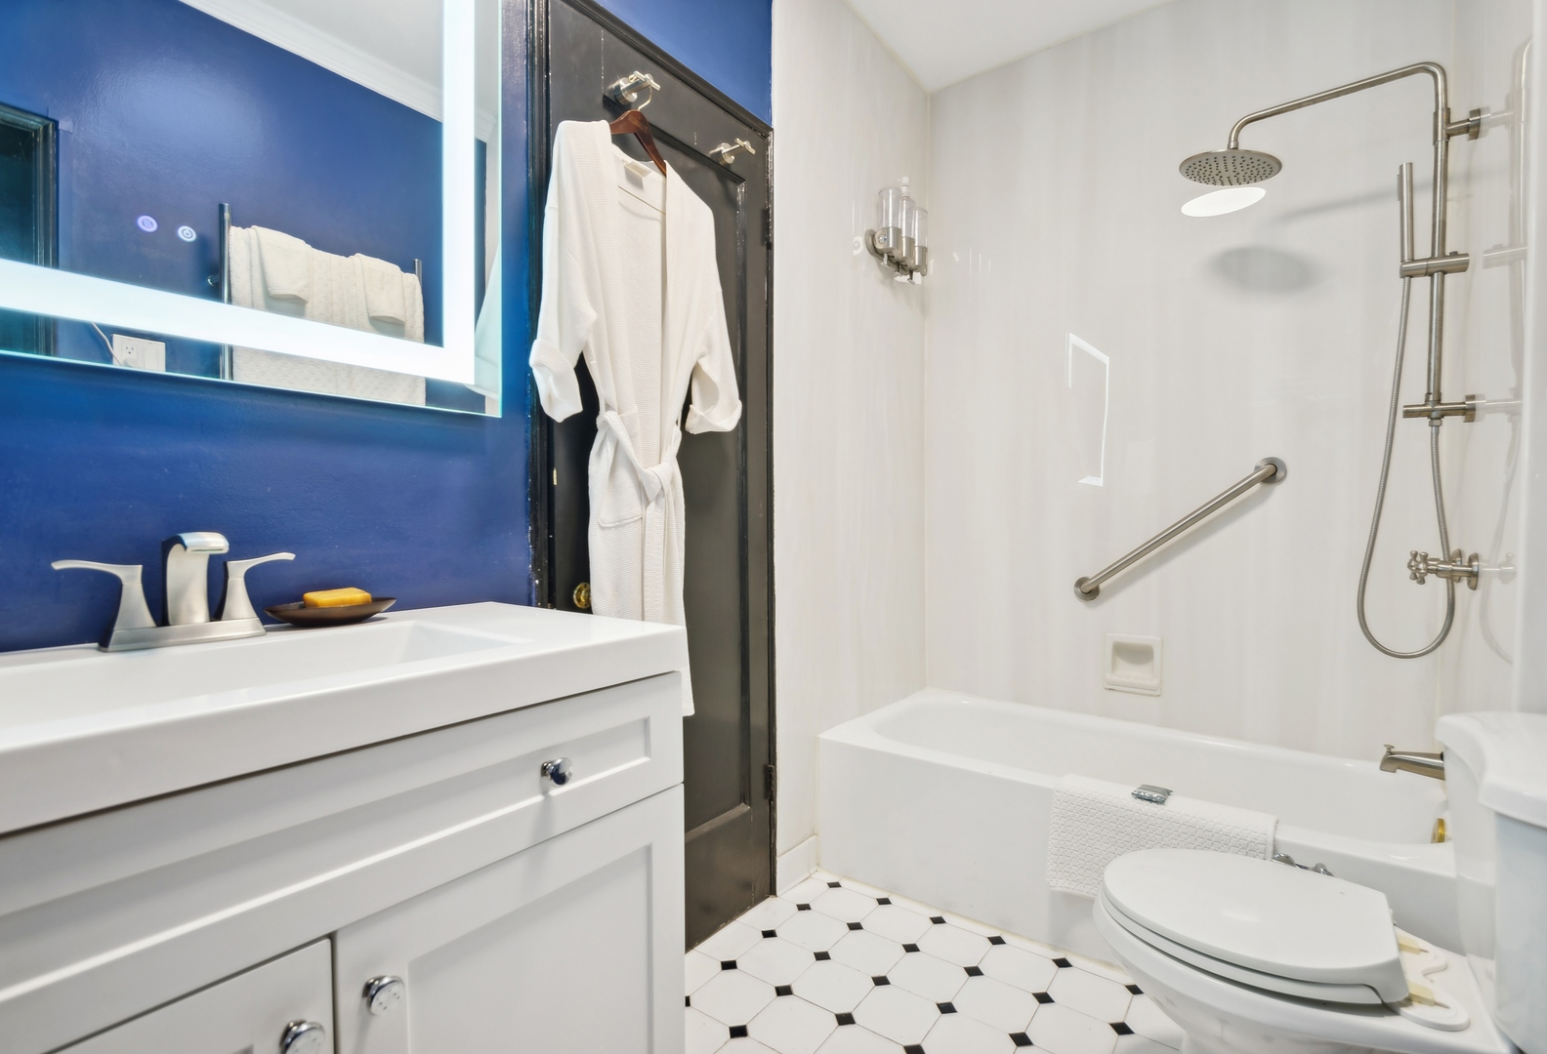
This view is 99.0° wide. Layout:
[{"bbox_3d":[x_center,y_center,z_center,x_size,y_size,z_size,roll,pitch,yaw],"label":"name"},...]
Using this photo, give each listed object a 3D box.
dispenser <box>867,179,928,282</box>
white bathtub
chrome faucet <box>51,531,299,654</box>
[{"bbox_3d":[0.447,-1.023,2.288,0.100,0.290,0.320,1,1,40],"label":"dispenser"},{"bbox_3d":[0.980,0.846,1.911,1.490,0.400,0.780,1,1,35],"label":"white bathtub"},{"bbox_3d":[-0.743,0.078,0.847,0.140,0.142,0.240,1,1,40],"label":"chrome faucet"}]

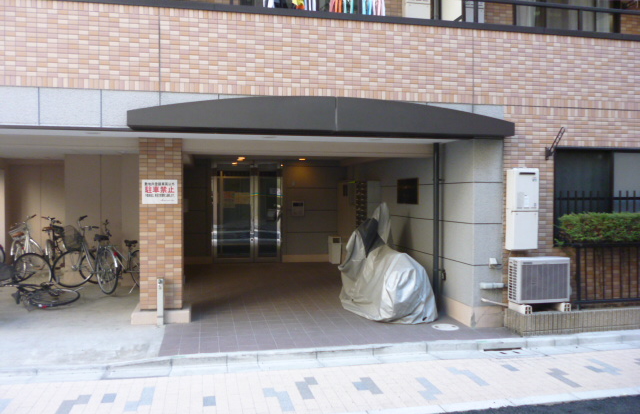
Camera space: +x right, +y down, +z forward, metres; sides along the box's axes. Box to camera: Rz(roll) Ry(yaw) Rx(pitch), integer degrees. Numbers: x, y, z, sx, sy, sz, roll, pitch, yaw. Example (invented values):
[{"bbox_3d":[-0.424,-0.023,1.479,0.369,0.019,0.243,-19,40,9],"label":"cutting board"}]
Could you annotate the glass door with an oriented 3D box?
[{"bbox_3d":[-1.603,0.121,11.508,1.524,2.193,0.100,0,1,-11],"label":"glass door"}]

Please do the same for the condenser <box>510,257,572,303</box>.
[{"bbox_3d":[2.617,0.865,6.175,0.650,0.510,0.250,0,1,-11],"label":"condenser"}]

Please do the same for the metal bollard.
[{"bbox_3d":[-1.912,1.137,6.204,0.077,0.575,0.077,0,1,-11],"label":"metal bollard"}]

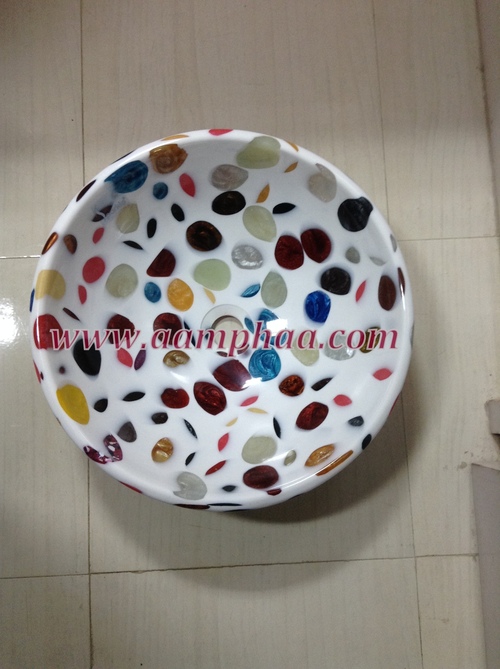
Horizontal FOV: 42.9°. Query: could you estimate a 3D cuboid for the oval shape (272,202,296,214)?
[{"bbox_3d":[0.039,-0.148,0.741,0.031,0.005,0.013,-9,124,32],"label":"oval shape"}]

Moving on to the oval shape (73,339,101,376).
[{"bbox_3d":[-0.182,0.026,0.705,0.035,0.011,0.041,18,62,-42],"label":"oval shape"}]

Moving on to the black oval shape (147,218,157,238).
[{"bbox_3d":[-0.116,-0.125,0.747,0.012,0.005,0.025,-13,128,-26],"label":"black oval shape"}]

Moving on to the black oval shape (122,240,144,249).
[{"bbox_3d":[-0.136,-0.105,0.743,0.026,0.005,0.008,19,99,-36],"label":"black oval shape"}]

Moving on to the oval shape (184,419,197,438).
[{"bbox_3d":[-0.068,0.109,0.732,0.007,0.005,0.026,-16,56,-25],"label":"oval shape"}]

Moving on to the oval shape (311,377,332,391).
[{"bbox_3d":[0.083,0.056,0.736,0.024,0.006,0.011,-46,50,5],"label":"oval shape"}]

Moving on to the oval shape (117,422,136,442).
[{"bbox_3d":[-0.133,0.108,0.692,0.022,0.030,0.007,37,119,-1],"label":"oval shape"}]

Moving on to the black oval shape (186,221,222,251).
[{"bbox_3d":[-0.056,-0.118,0.770,0.041,0.011,0.037,-1,113,-7],"label":"black oval shape"}]

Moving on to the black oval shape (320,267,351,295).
[{"bbox_3d":[0.100,-0.062,0.743,0.040,0.010,0.031,5,101,36],"label":"black oval shape"}]

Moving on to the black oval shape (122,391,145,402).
[{"bbox_3d":[-0.134,0.072,0.730,0.005,0.033,0.011,-43,69,37],"label":"black oval shape"}]

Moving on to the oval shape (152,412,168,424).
[{"bbox_3d":[-0.104,0.096,0.730,0.020,0.006,0.015,3,53,-23],"label":"oval shape"}]

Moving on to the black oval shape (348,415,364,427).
[{"bbox_3d":[0.113,0.092,0.669,0.005,0.022,0.013,42,61,-27],"label":"black oval shape"}]

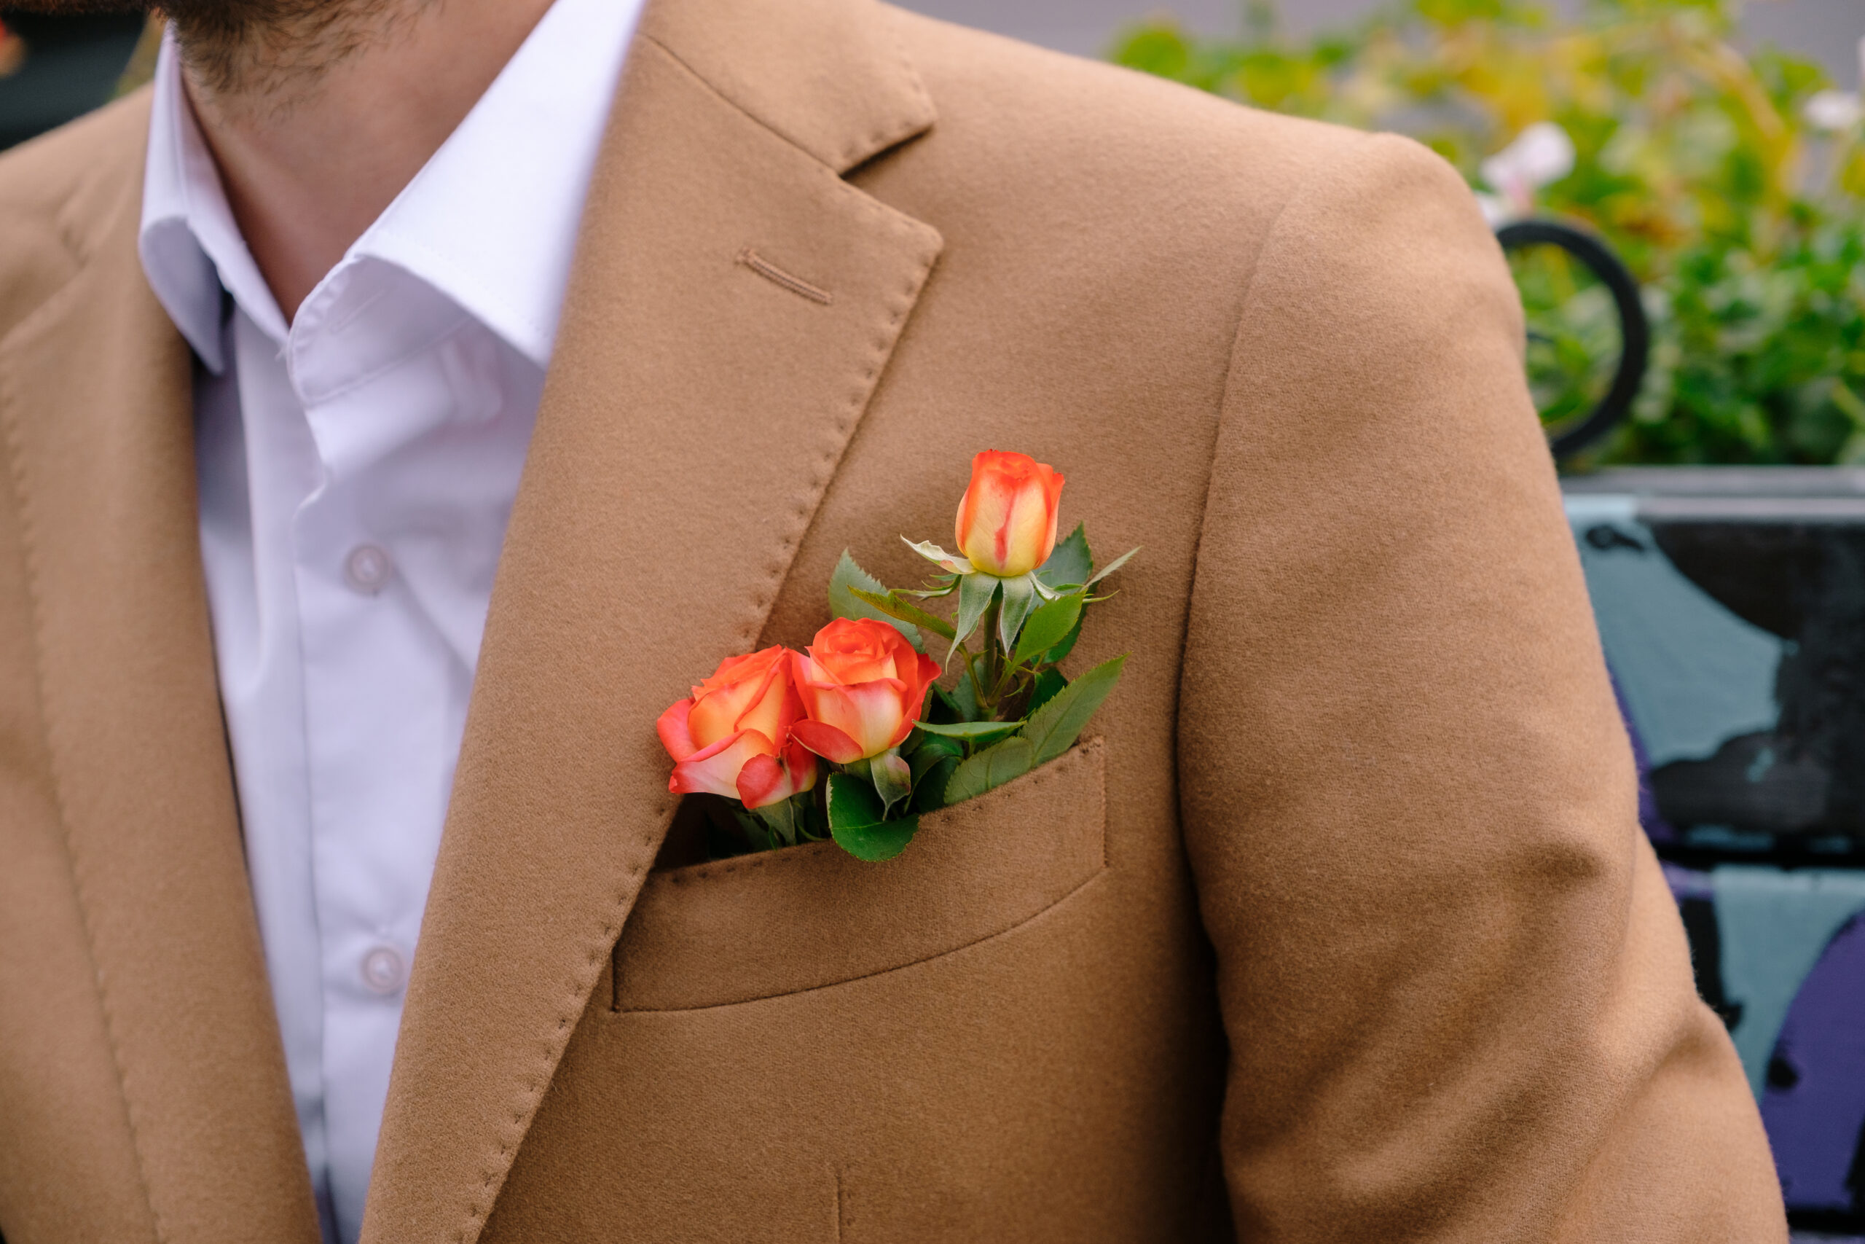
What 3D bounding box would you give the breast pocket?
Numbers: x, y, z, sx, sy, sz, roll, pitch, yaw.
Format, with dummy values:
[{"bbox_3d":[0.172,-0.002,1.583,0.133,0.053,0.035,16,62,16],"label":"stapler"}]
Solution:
[{"bbox_3d":[-0.016,0.058,0.950,0.118,0.038,0.022,-15,-1,10],"label":"breast pocket"}]

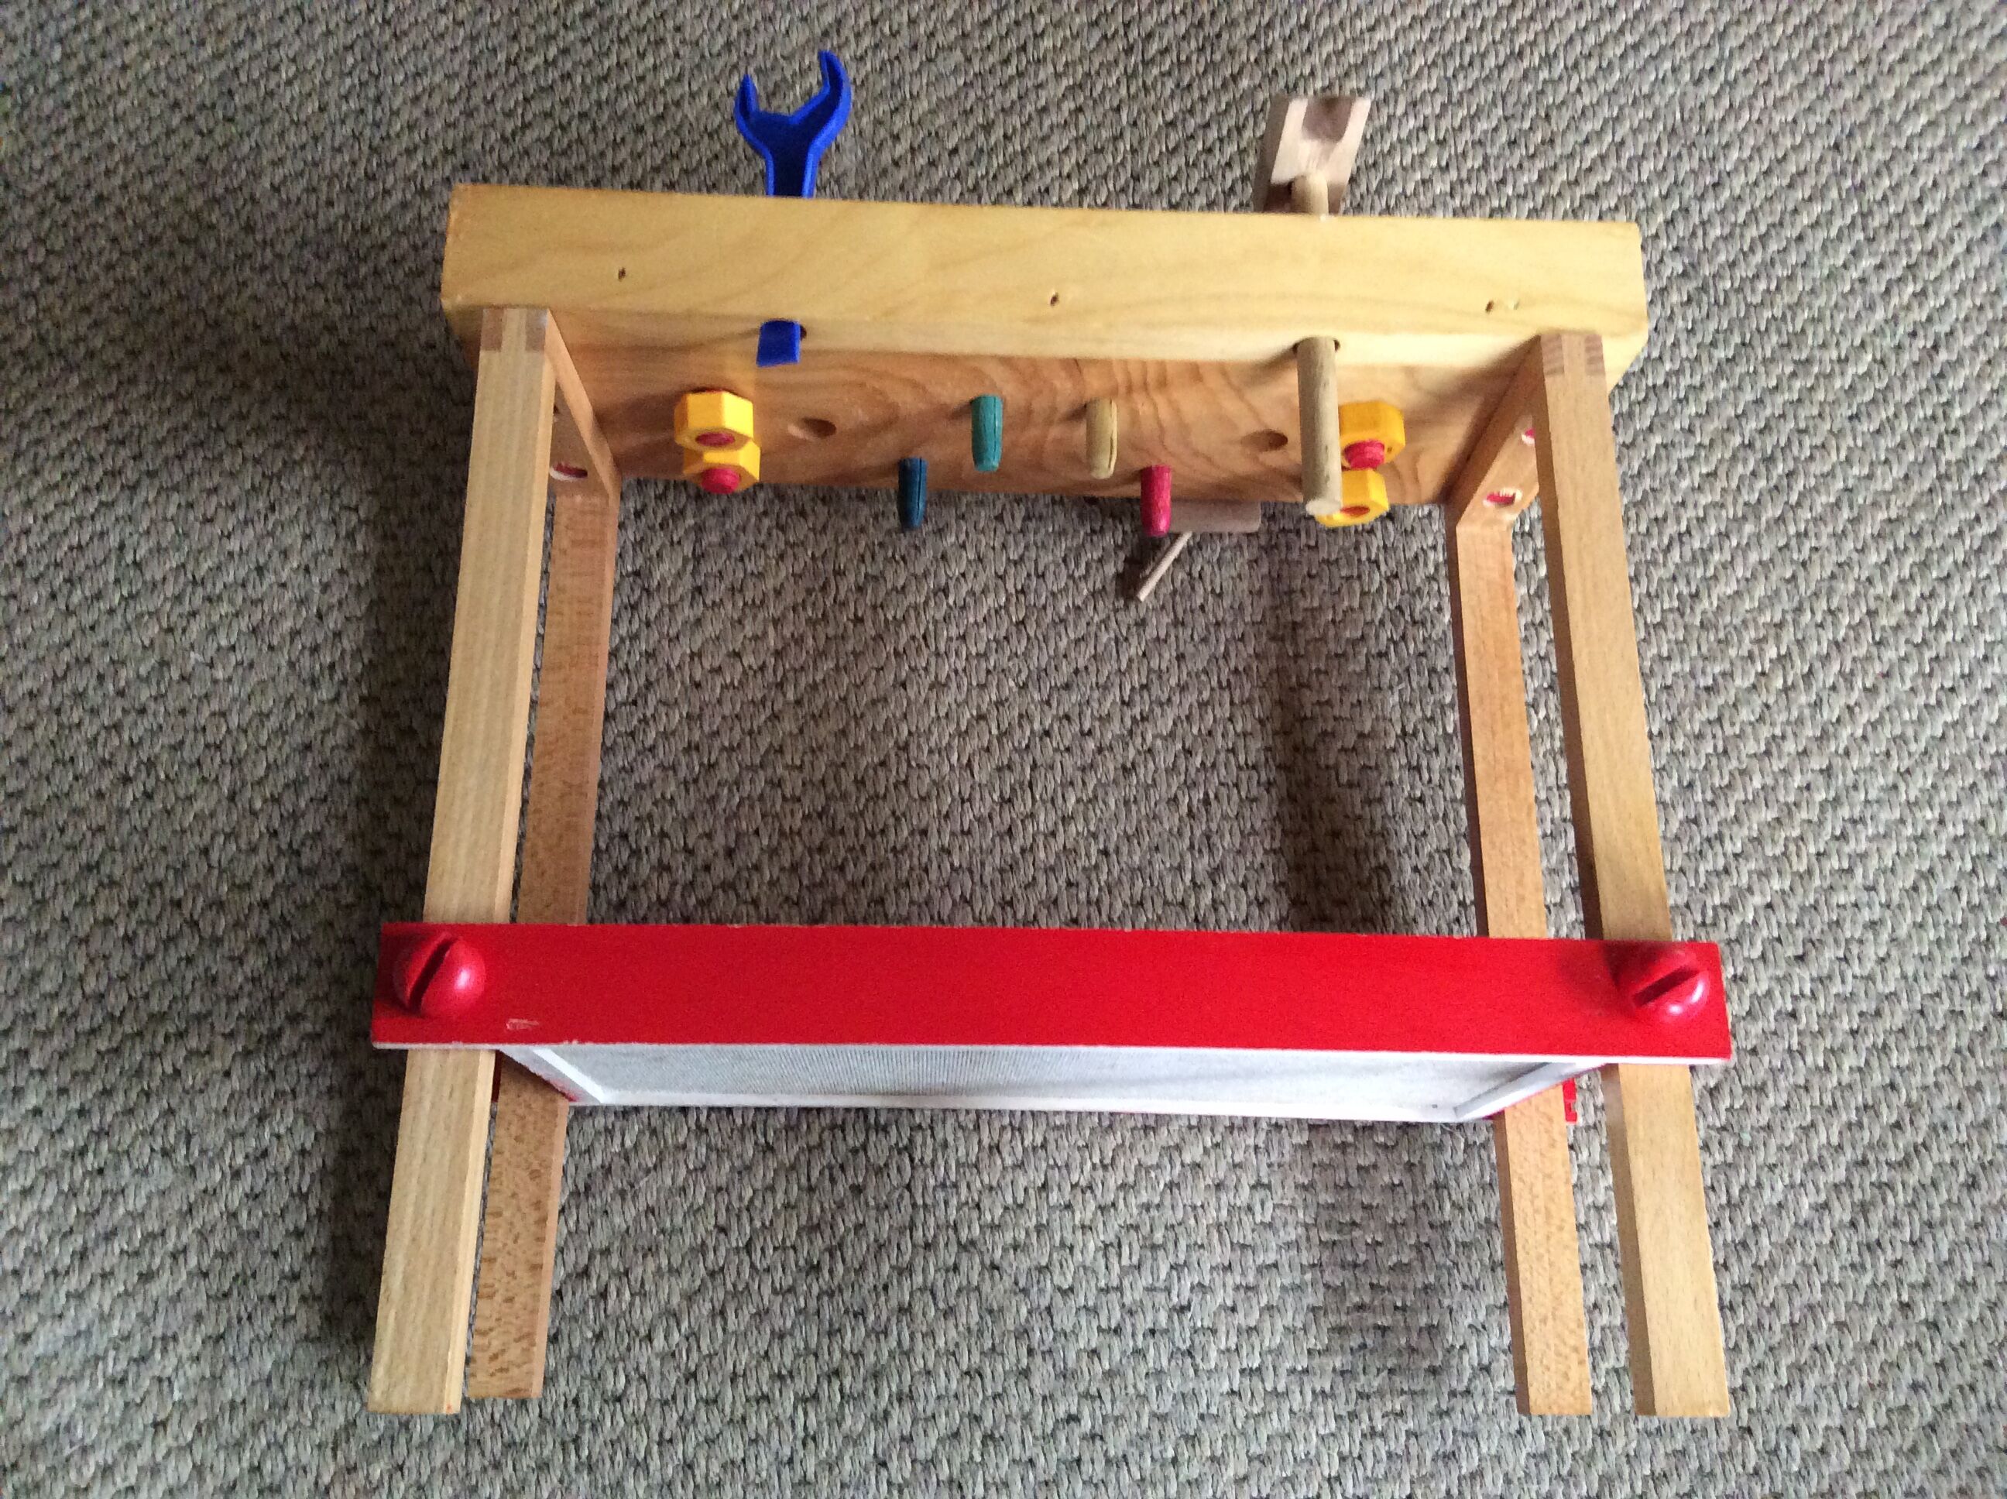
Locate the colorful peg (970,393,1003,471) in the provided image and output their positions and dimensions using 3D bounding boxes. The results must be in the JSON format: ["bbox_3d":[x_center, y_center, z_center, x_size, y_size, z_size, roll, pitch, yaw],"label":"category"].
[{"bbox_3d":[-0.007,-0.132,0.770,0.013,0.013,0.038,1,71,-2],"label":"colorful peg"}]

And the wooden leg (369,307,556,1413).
[{"bbox_3d":[-0.187,0.023,0.653,0.024,0.018,0.395,1,72,-2],"label":"wooden leg"}]

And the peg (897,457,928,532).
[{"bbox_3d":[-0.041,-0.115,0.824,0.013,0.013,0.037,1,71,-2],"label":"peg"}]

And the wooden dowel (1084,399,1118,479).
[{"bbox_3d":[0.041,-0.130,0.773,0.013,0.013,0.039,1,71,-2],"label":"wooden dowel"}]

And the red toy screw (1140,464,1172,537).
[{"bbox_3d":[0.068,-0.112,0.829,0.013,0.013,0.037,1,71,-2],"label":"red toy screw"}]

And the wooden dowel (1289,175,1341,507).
[{"bbox_3d":[0.123,-0.163,0.732,0.015,0.015,0.157,1,71,-2],"label":"wooden dowel"}]

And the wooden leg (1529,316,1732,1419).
[{"bbox_3d":[0.220,0.029,0.661,0.024,0.018,0.395,1,71,-2],"label":"wooden leg"}]

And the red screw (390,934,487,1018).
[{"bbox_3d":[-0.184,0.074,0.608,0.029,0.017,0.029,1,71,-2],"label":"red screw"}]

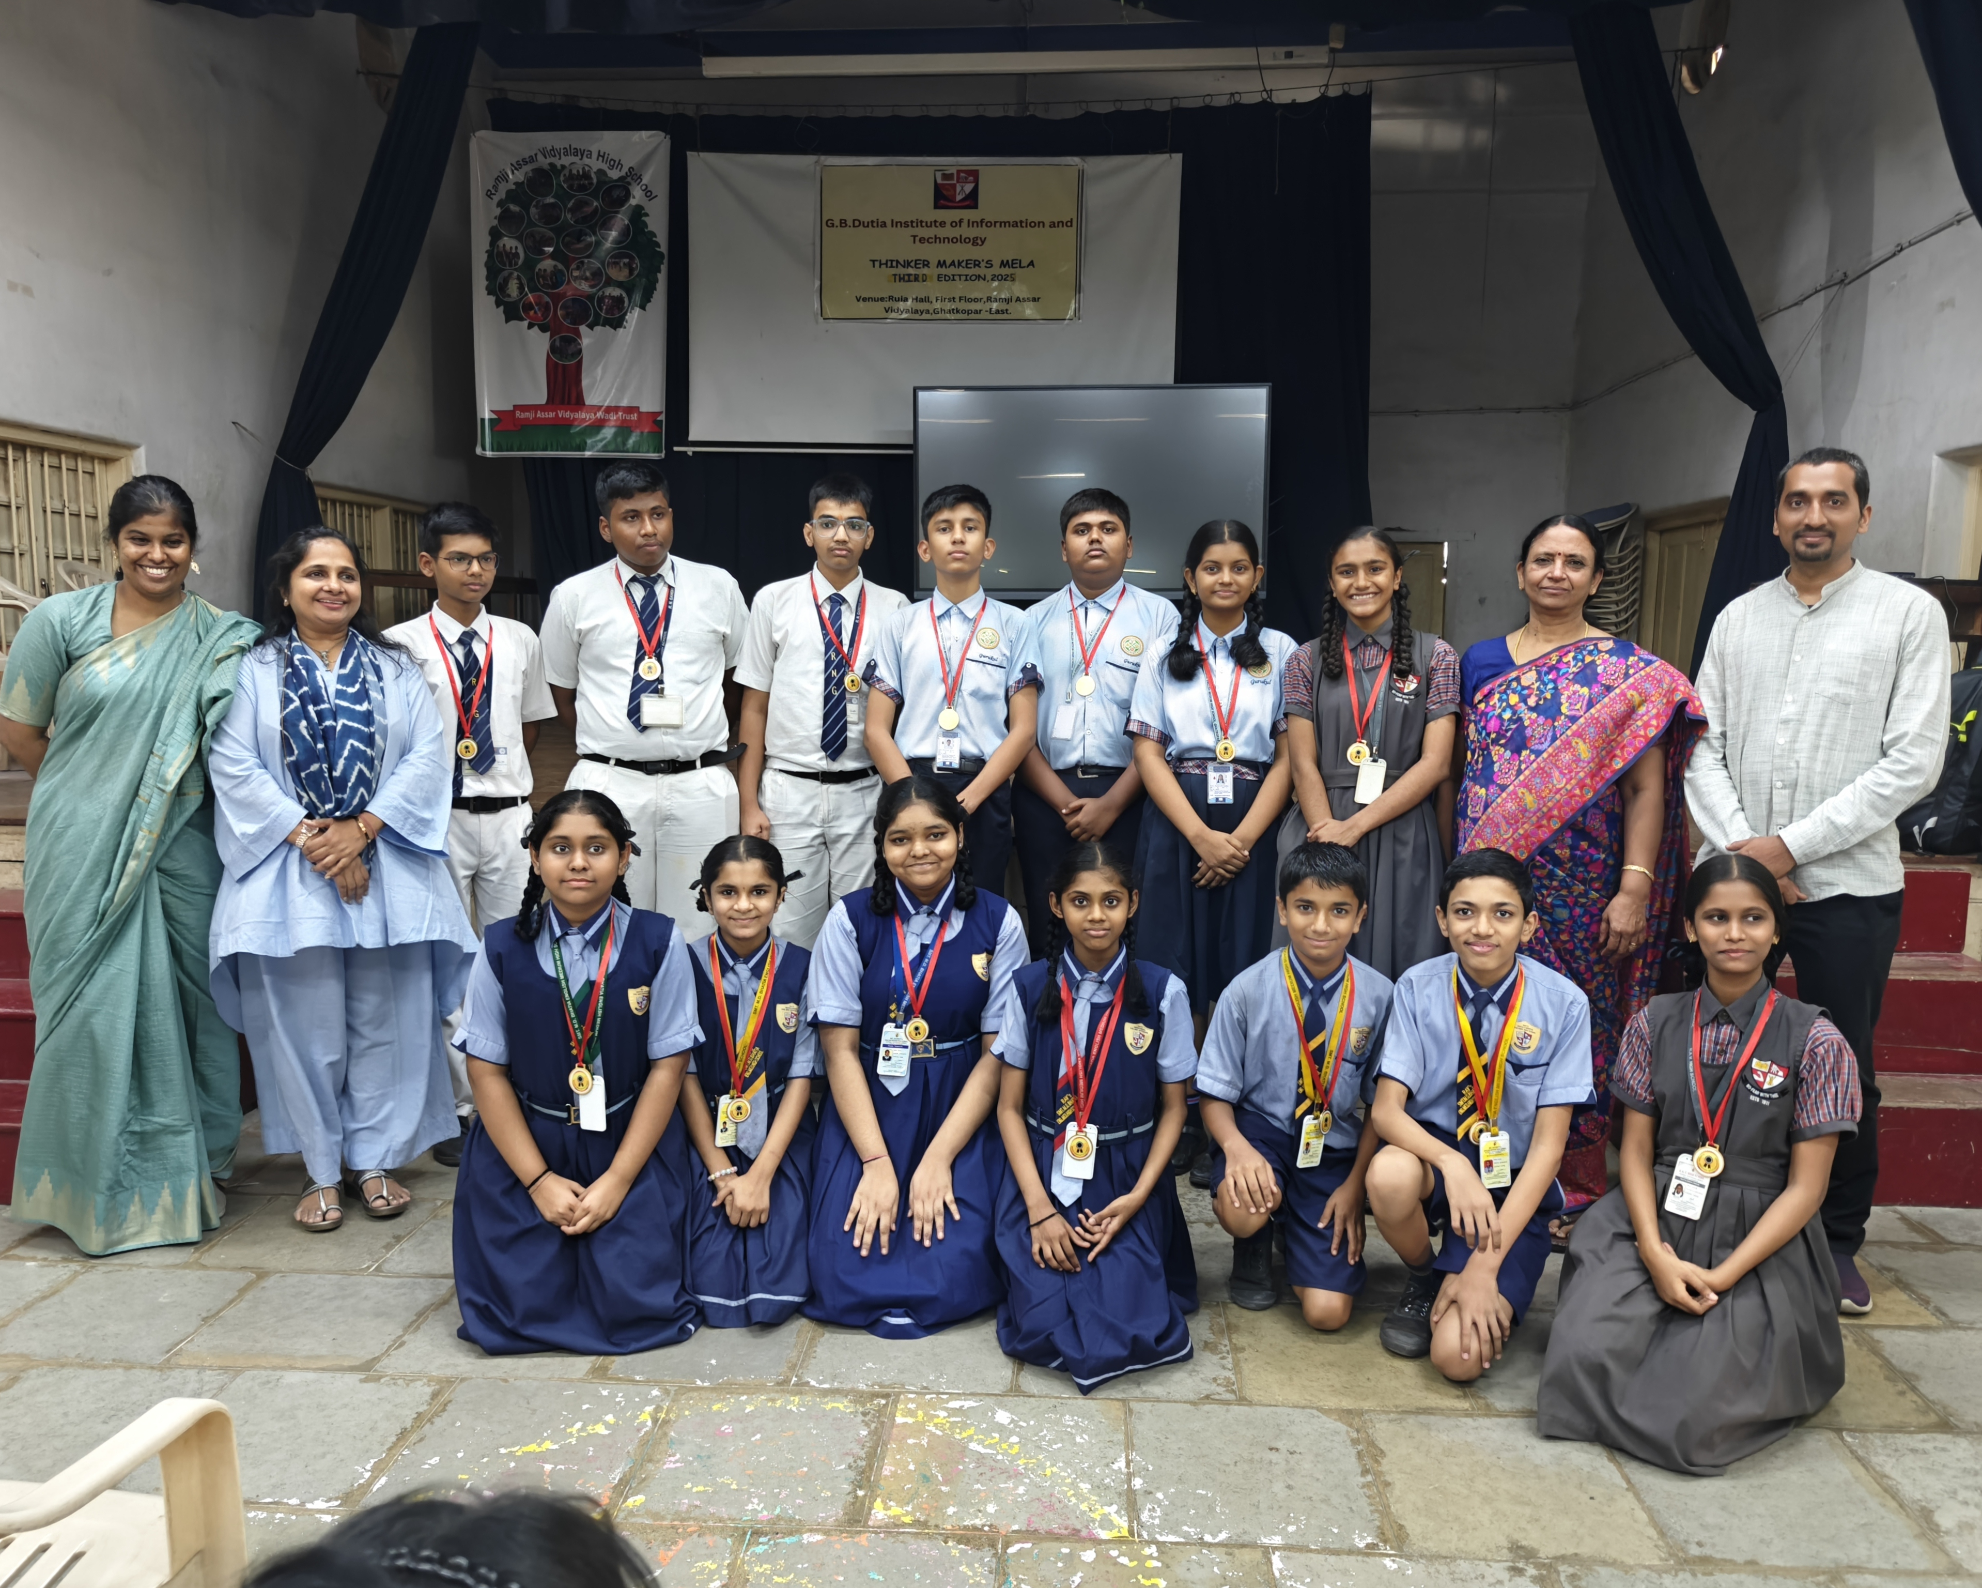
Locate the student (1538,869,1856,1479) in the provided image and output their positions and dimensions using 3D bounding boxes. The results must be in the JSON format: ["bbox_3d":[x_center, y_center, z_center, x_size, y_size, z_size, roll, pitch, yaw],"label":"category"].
[{"bbox_3d":[1.245,0.576,2.476,0.470,0.939,0.560,4,8,26],"label":"student"}]

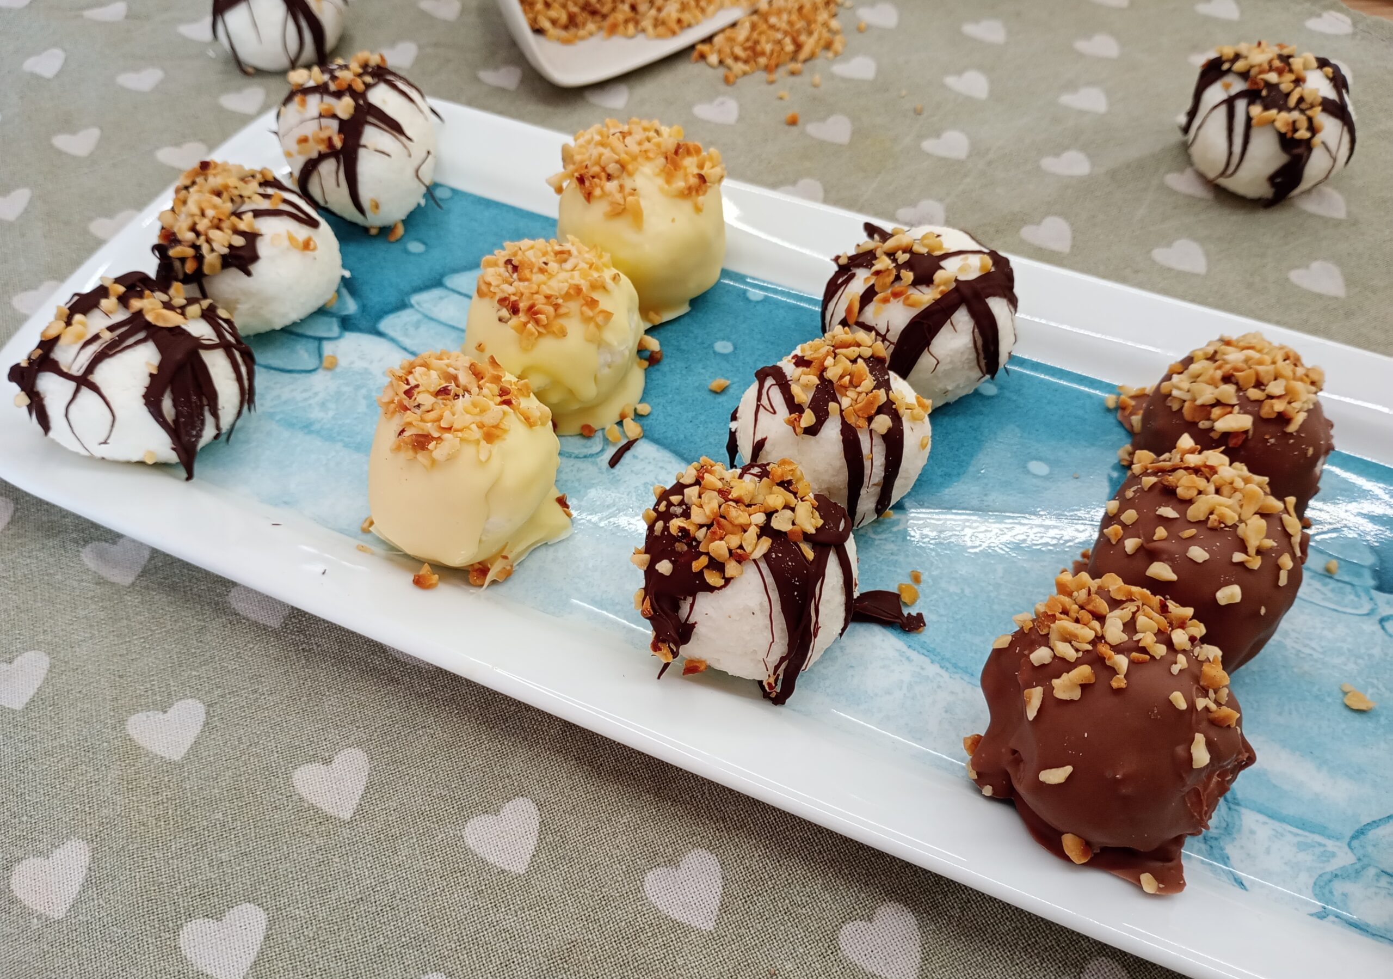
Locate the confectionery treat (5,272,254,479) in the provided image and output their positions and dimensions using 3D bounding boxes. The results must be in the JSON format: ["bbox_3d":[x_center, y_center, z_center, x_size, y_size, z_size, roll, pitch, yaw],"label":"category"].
[{"bbox_3d":[-0.113,-0.025,0.225,0.043,0.033,0.040,0,53,1],"label":"confectionery treat"}]

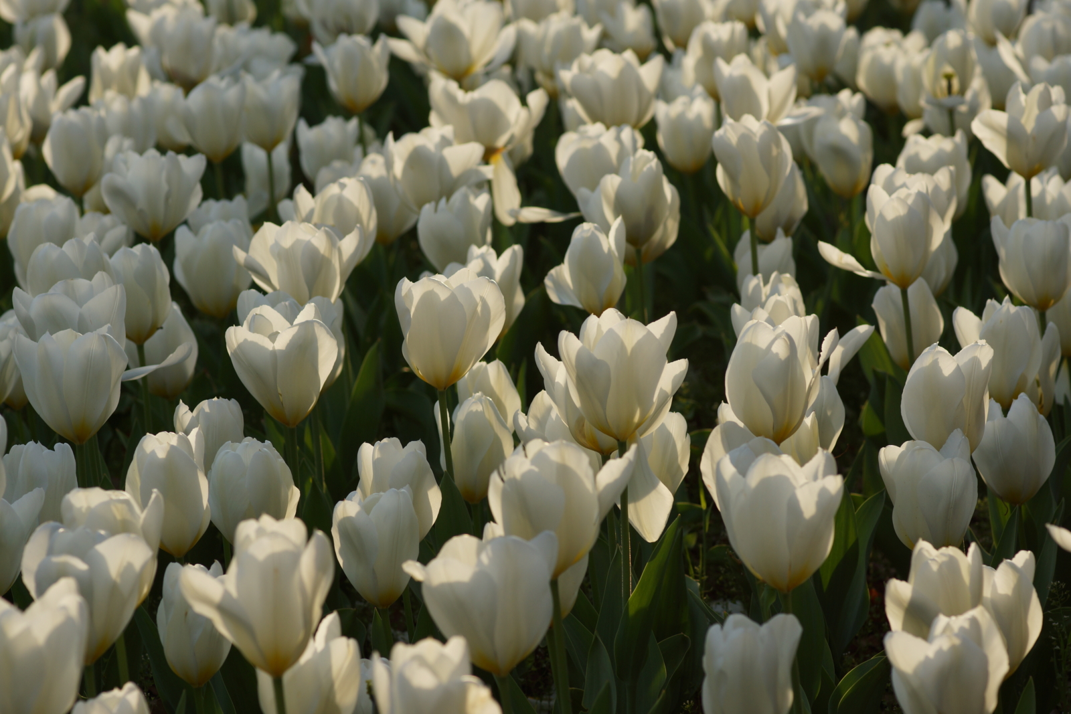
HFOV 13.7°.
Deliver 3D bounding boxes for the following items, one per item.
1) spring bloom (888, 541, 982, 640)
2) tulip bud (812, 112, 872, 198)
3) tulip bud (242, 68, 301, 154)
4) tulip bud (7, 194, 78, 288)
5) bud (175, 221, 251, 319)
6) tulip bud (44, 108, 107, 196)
[{"bbox_3d":[0.211,0.131,2.350,0.052,0.066,0.049,0,14,0],"label":"spring bloom"},{"bbox_3d":[0.245,-0.159,3.550,0.048,0.066,0.048,0,14,0],"label":"tulip bud"},{"bbox_3d":[-0.201,-0.186,3.400,0.046,0.063,0.046,-1,16,-3],"label":"tulip bud"},{"bbox_3d":[-0.373,-0.086,3.380,0.054,0.072,0.054,-1,13,0],"label":"tulip bud"},{"bbox_3d":[-0.222,-0.059,3.080,0.054,0.066,0.054,0,14,0],"label":"bud"},{"bbox_3d":[-0.337,-0.148,3.270,0.047,0.064,0.047,-2,16,-6],"label":"tulip bud"}]

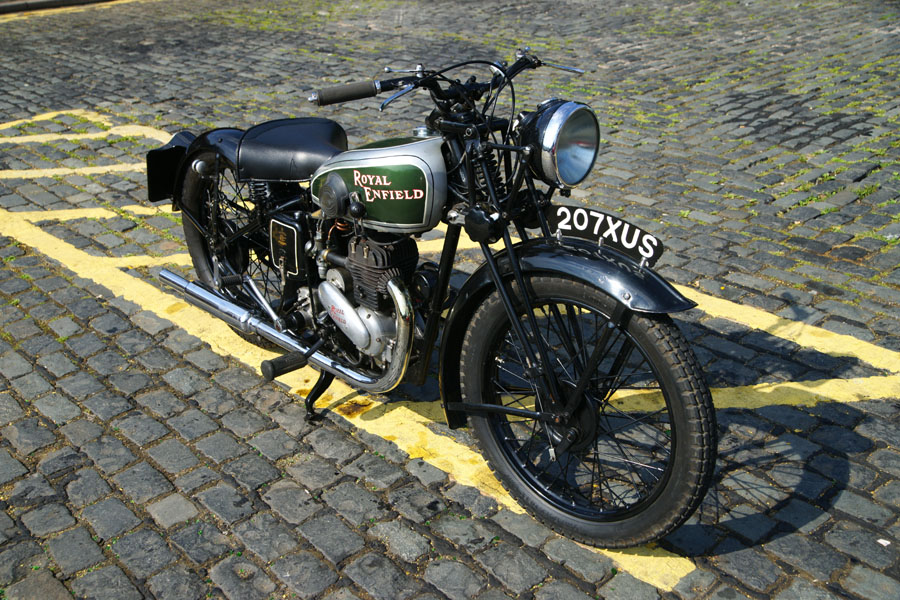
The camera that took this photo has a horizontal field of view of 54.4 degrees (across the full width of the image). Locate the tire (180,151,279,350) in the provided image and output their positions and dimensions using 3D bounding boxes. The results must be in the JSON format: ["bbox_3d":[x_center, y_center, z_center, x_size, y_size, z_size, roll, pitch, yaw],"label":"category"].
[{"bbox_3d":[-0.671,-0.160,2.838,0.100,0.660,0.660,-22,32,-39],"label":"tire"}]

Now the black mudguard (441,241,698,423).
[{"bbox_3d":[0.235,0.122,1.933,0.650,0.560,0.135,20,32,39],"label":"black mudguard"}]

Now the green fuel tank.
[{"bbox_3d":[-0.144,-0.311,2.167,0.280,0.245,0.530,-22,32,-39],"label":"green fuel tank"}]

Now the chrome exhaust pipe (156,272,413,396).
[{"bbox_3d":[-0.525,-0.040,2.537,0.170,0.315,1.200,-22,32,-39],"label":"chrome exhaust pipe"}]

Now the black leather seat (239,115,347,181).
[{"bbox_3d":[-0.415,-0.406,2.432,0.300,0.140,0.370,-22,32,-39],"label":"black leather seat"}]

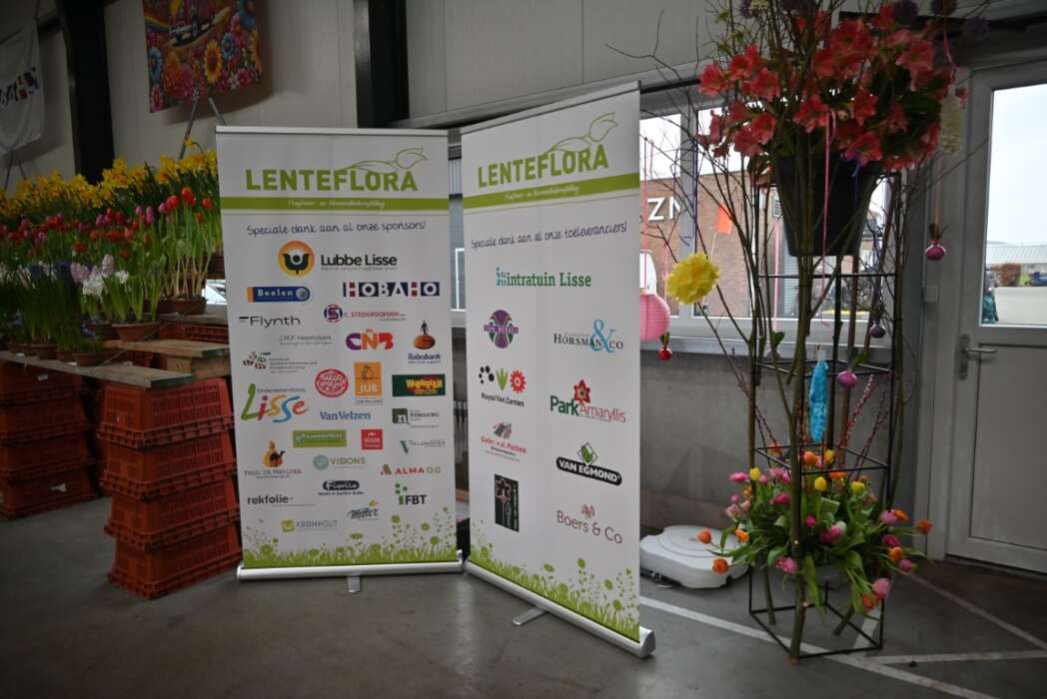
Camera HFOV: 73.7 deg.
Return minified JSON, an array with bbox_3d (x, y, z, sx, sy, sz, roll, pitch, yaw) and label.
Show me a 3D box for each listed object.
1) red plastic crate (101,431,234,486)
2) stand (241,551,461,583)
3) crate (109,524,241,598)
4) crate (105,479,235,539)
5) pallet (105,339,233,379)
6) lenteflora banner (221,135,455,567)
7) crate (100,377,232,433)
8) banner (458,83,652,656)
[{"bbox_3d":[-1.672,0.501,3.315,0.345,0.235,0.485,3,7,33],"label":"red plastic crate"},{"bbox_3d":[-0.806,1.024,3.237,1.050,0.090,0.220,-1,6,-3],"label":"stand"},{"bbox_3d":[-1.667,0.950,3.361,0.345,0.235,0.485,3,7,33],"label":"crate"},{"bbox_3d":[-1.663,0.725,3.333,0.345,0.235,0.485,3,7,33],"label":"crate"},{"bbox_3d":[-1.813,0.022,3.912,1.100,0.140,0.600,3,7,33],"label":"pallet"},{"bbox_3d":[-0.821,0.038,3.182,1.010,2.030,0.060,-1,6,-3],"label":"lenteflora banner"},{"bbox_3d":[-1.675,0.274,3.289,0.345,0.235,0.485,3,7,33],"label":"crate"},{"bbox_3d":[0.069,0.074,2.827,0.100,2.040,1.030,-6,8,-42],"label":"banner"}]

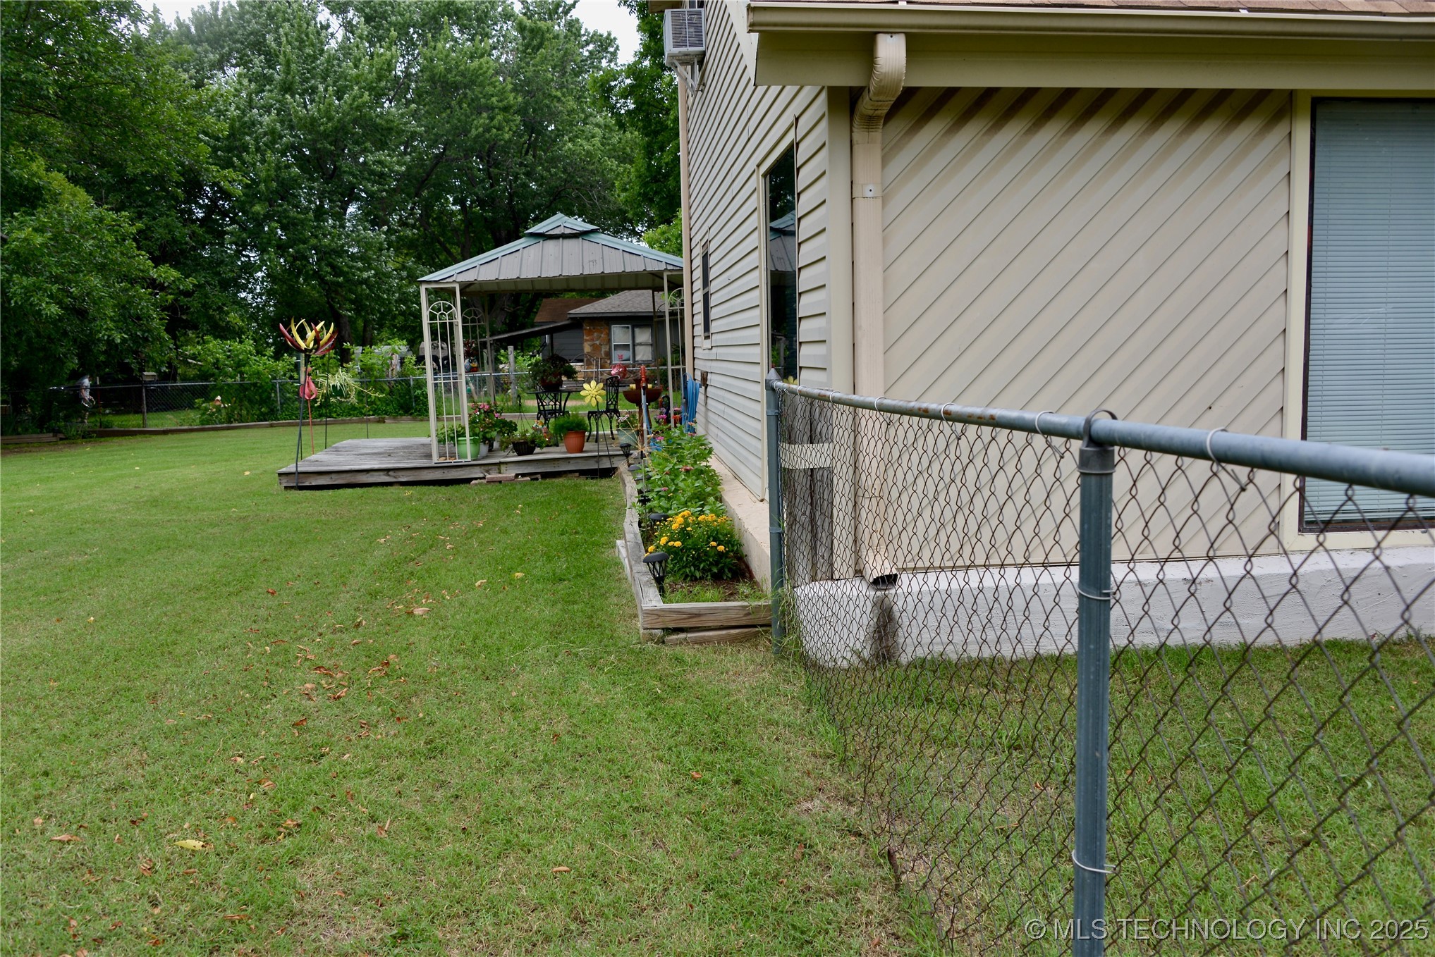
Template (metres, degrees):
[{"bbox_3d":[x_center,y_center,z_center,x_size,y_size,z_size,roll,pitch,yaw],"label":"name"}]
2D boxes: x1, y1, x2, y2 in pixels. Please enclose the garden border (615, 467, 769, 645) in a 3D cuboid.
[{"bbox_3d":[-0.367,0.269,8.588,0.675,0.165,7.049,-2,7,-5],"label":"garden border"}]

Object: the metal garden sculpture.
[{"bbox_3d":[-4.627,-0.847,12.605,0.679,1.873,0.645,-2,7,-5],"label":"metal garden sculpture"}]

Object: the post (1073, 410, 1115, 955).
[{"bbox_3d":[0.521,0.492,1.567,0.046,1.170,0.046,-2,7,-5],"label":"post"}]

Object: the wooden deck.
[{"bbox_3d":[-2.864,-0.375,15.319,4.920,0.187,4.674,-3,7,-7],"label":"wooden deck"}]

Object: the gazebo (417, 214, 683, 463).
[{"bbox_3d":[-1.928,-1.918,14.521,3.306,2.996,3.346,-3,7,-5],"label":"gazebo"}]

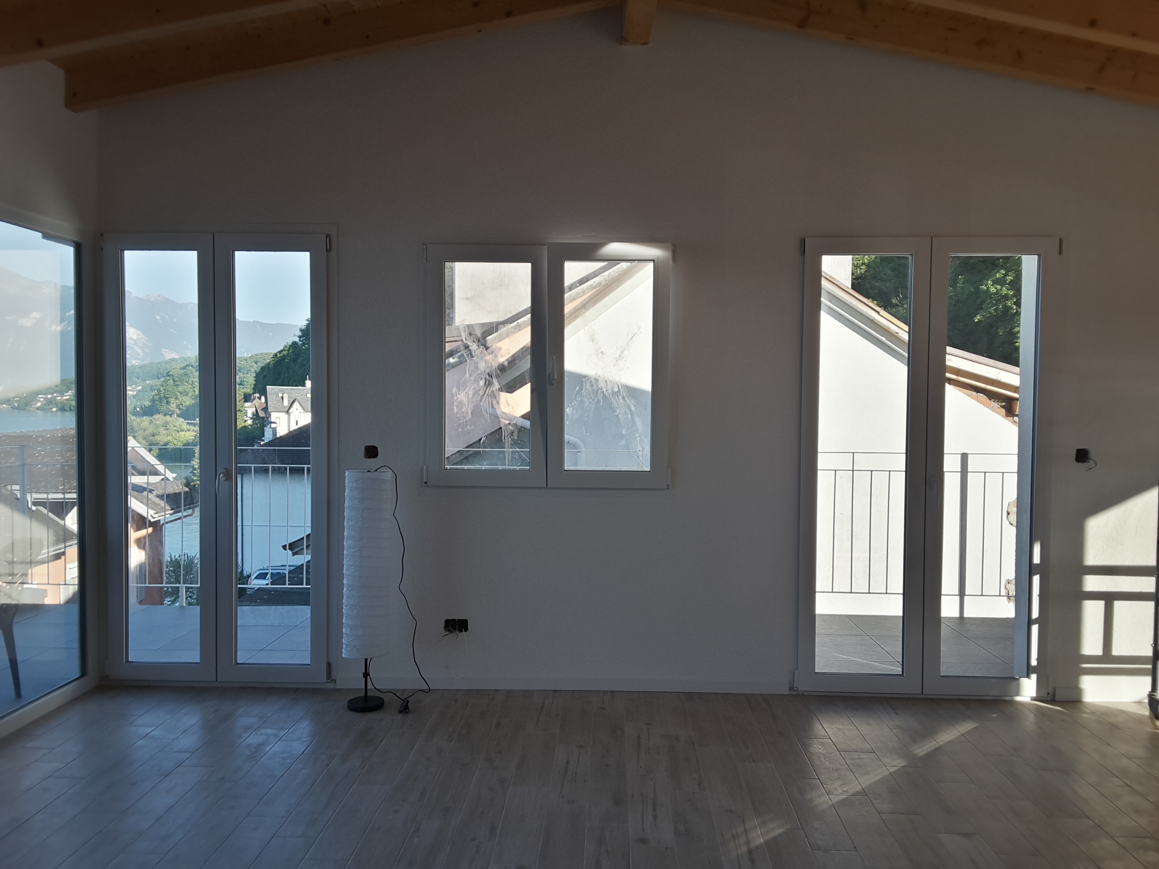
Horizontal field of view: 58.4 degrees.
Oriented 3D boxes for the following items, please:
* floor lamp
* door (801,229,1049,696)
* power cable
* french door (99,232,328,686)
[{"bbox_3d":[-1.036,0.750,5.043,0.232,1.151,0.232,0,2,2],"label":"floor lamp"},{"bbox_3d":[1.754,0.166,5.248,1.256,2.302,0.080,0,2,2],"label":"door"},{"bbox_3d":[-0.897,0.736,5.130,0.267,1.176,0.349,0,2,2],"label":"power cable"},{"bbox_3d":[-1.871,0.127,5.370,1.154,2.311,0.080,0,2,2],"label":"french door"}]

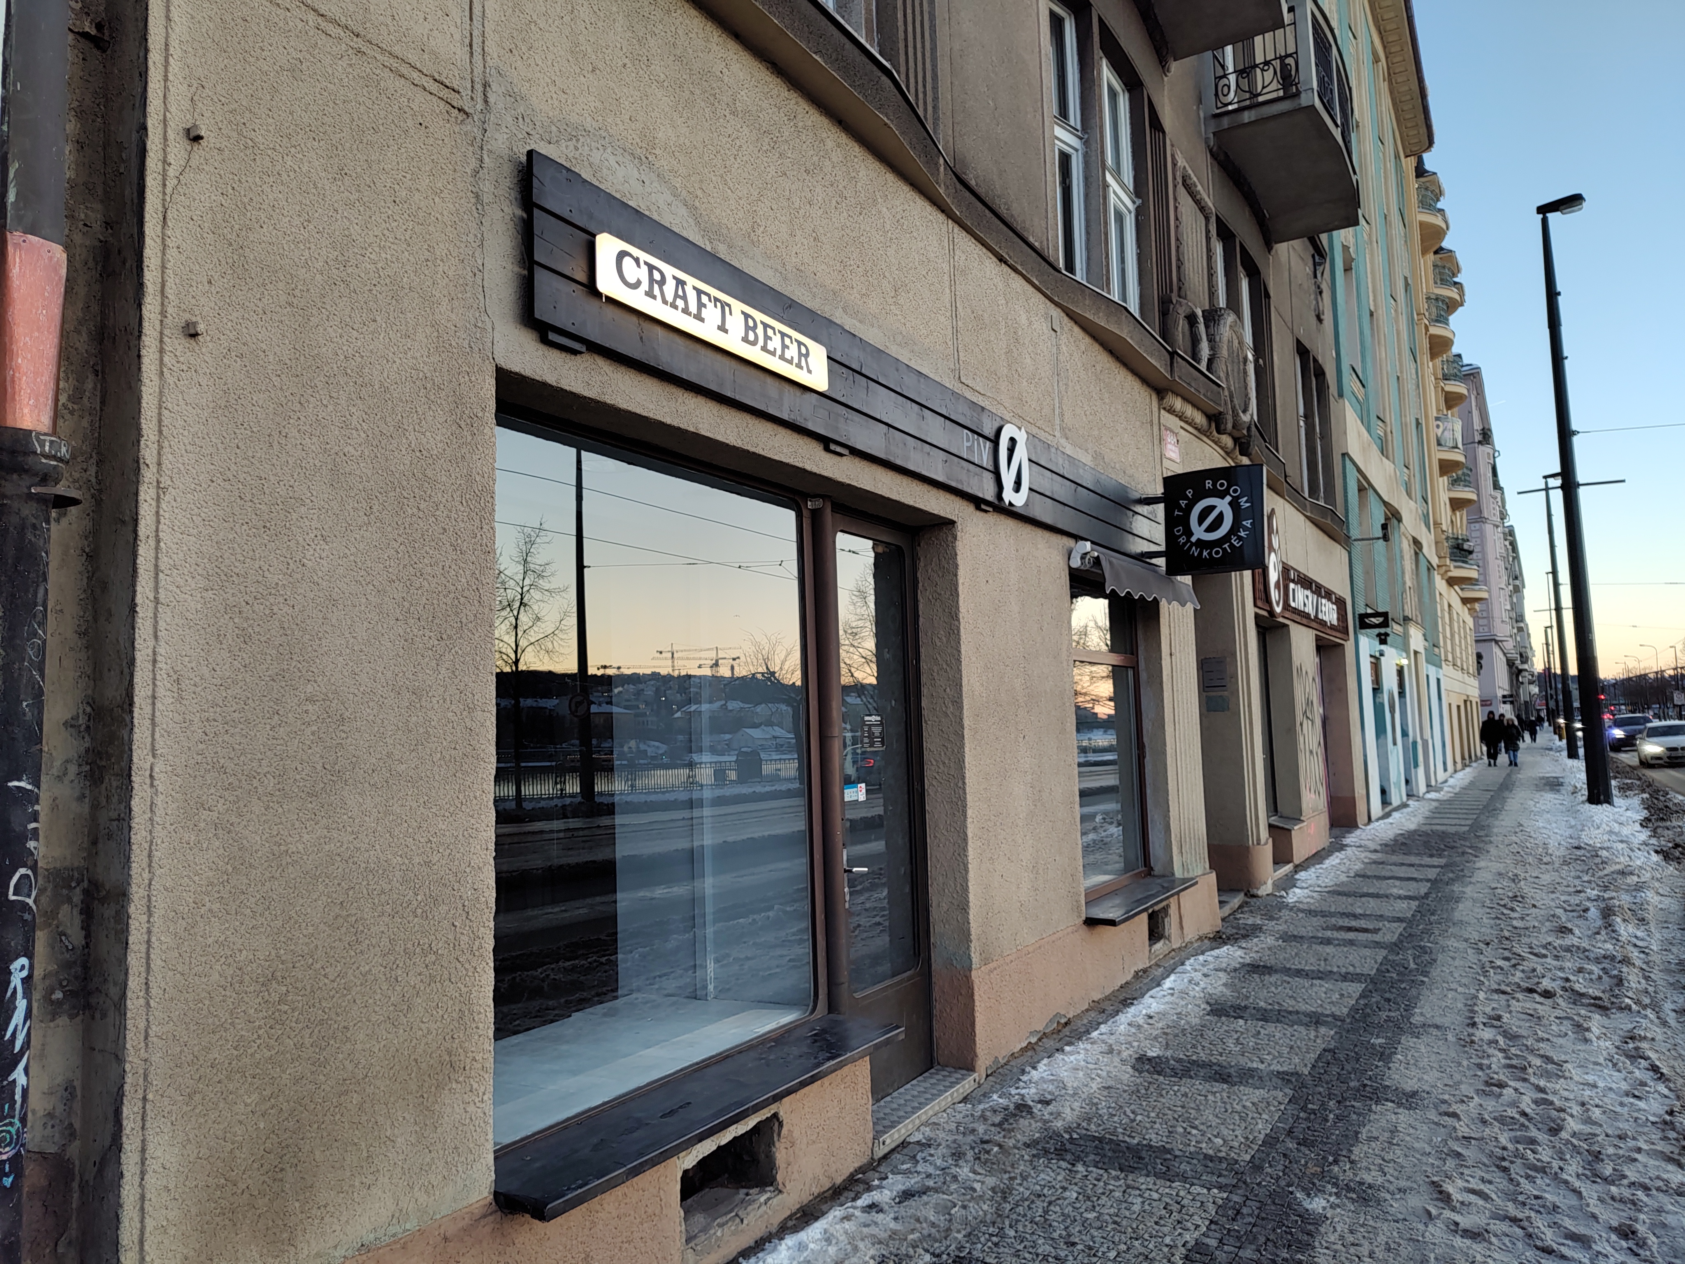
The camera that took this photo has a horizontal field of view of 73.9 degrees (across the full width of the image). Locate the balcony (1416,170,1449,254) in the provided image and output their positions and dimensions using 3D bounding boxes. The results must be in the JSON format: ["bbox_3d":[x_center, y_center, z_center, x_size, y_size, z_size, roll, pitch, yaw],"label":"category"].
[{"bbox_3d":[19.100,-13.398,36.321,0.900,1.380,3.400,-5,-6,32],"label":"balcony"}]

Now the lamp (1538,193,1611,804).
[{"bbox_3d":[13.468,-2.524,20.252,0.820,11.150,0.400,-5,-6,31],"label":"lamp"}]

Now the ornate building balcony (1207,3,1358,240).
[{"bbox_3d":[4.832,-5.378,12.075,1.100,1.130,3.100,-5,-6,31],"label":"ornate building balcony"}]

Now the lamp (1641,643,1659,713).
[{"bbox_3d":[98.388,6.421,136.619,1.900,10.000,0.350,-5,-6,31],"label":"lamp"}]

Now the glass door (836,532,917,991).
[{"bbox_3d":[0.181,0.557,5.050,0.080,2.000,0.690,-5,-6,31],"label":"glass door"}]

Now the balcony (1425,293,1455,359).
[{"bbox_3d":[19.323,-9.895,36.227,0.900,1.320,3.400,-5,-6,32],"label":"balcony"}]

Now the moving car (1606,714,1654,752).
[{"bbox_3d":[36.709,4.667,52.180,1.850,1.650,4.500,-5,-6,31],"label":"moving car"}]

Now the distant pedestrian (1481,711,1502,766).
[{"bbox_3d":[21.133,3.493,36.504,0.620,1.770,0.400,-5,-6,31],"label":"distant pedestrian"}]

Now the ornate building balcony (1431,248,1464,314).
[{"bbox_3d":[22.896,-12.997,42.316,0.900,1.450,3.400,-5,-6,32],"label":"ornate building balcony"}]

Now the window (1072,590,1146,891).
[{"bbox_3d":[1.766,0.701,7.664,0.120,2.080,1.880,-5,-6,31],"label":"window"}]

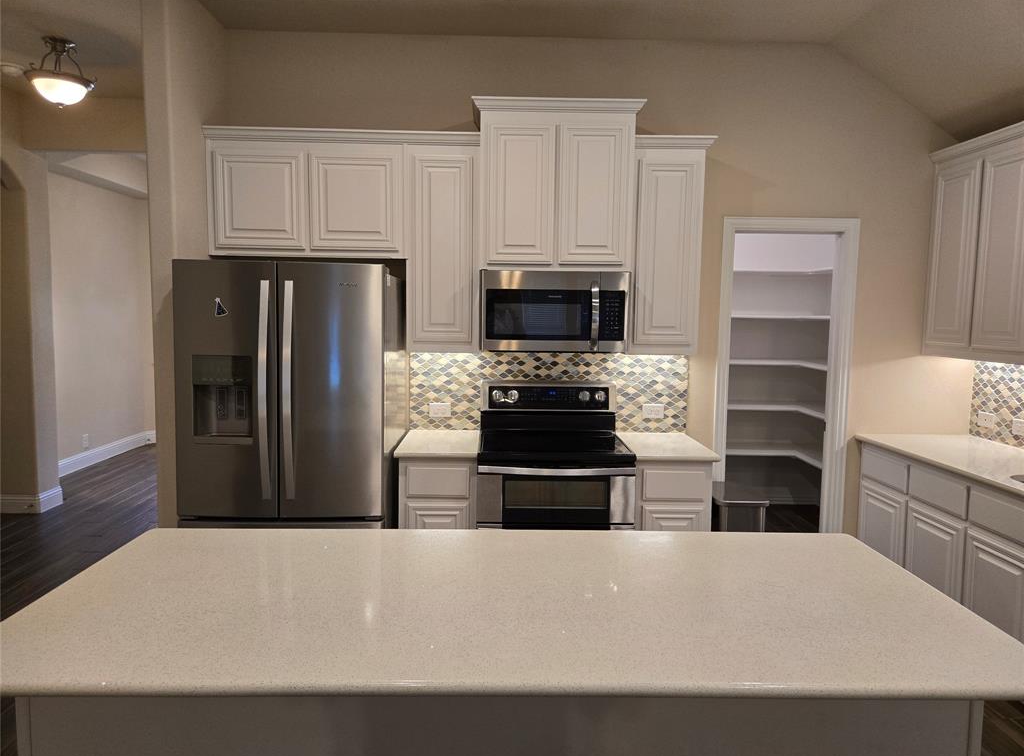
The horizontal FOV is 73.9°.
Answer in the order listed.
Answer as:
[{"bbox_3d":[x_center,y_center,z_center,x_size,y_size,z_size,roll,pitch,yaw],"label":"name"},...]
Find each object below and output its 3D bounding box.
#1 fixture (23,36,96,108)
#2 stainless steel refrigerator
[{"bbox_3d":[-2.559,-1.714,3.848,0.347,0.367,0.347,1,6,-1],"label":"fixture"},{"bbox_3d":[-1.011,0.360,3.376,0.902,1.781,0.871,1,6,-1],"label":"stainless steel refrigerator"}]

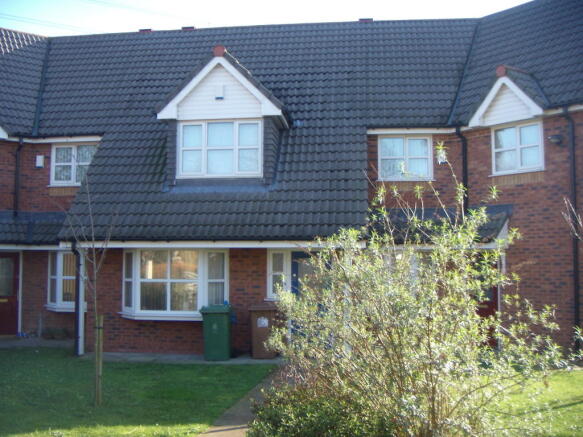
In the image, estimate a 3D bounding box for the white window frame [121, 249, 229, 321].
[{"bbox_3d":[-2.408,1.320,12.862,2.280,1.420,0.460,0,-3,8],"label":"white window frame"}]

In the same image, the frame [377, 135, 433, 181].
[{"bbox_3d":[2.554,-1.362,14.386,1.230,1.040,0.090,0,-3,8],"label":"frame"}]

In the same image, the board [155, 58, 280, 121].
[{"bbox_3d":[-1.516,-2.755,13.542,2.650,1.320,0.180,0,-5,6],"label":"board"}]

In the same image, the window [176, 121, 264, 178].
[{"bbox_3d":[-1.507,-1.461,13.538,1.850,1.240,0.100,0,-5,6],"label":"window"}]

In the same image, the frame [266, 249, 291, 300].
[{"bbox_3d":[-0.260,1.117,12.824,0.510,1.030,0.100,0,-5,6],"label":"frame"}]

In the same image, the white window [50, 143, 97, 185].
[{"bbox_3d":[-5.245,-1.299,15.436,1.190,1.050,0.100,0,-5,6],"label":"white window"}]

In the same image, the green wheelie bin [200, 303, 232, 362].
[{"bbox_3d":[-1.455,2.209,12.441,0.570,1.060,0.700,0,-3,3],"label":"green wheelie bin"}]

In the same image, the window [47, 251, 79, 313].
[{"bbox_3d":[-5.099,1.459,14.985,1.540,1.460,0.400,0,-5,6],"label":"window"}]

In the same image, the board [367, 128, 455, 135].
[{"bbox_3d":[2.647,-1.935,14.231,1.930,0.130,0.040,0,-3,8],"label":"board"}]

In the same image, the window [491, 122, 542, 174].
[{"bbox_3d":[4.689,-1.453,13.262,0.100,1.050,1.140,5,-6,-44],"label":"window"}]

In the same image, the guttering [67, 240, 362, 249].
[{"bbox_3d":[-1.612,0.521,12.612,6.140,0.160,0.100,0,-5,6],"label":"guttering"}]

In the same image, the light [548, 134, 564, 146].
[{"bbox_3d":[5.077,-1.496,12.316,0.180,0.190,0.220,2,-4,-37],"label":"light"}]

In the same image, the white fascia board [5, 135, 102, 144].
[{"bbox_3d":[-5.668,-1.882,15.303,2.250,0.140,0.050,0,-3,8],"label":"white fascia board"}]

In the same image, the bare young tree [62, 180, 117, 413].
[{"bbox_3d":[-2.667,0.951,8.450,0.740,3.060,0.700,0,-3,0],"label":"bare young tree"}]

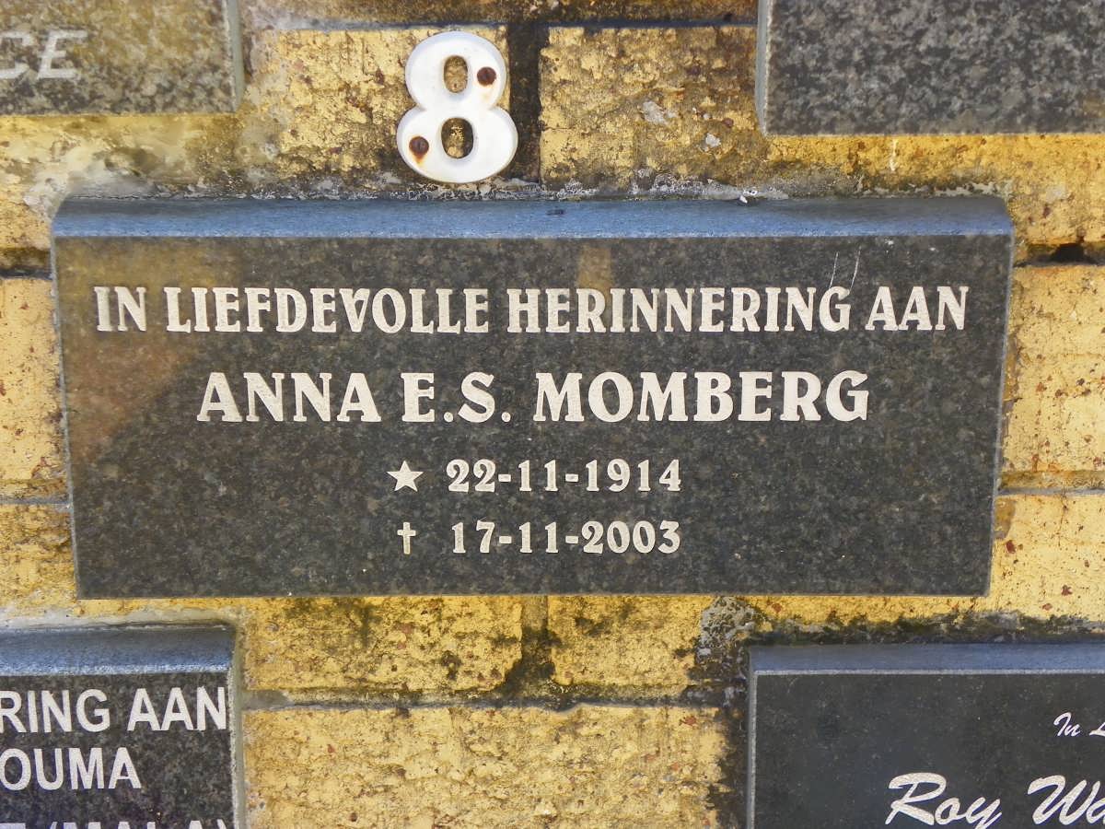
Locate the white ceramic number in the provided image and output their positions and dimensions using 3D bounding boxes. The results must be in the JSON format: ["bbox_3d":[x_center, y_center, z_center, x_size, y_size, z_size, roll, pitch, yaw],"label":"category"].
[{"bbox_3d":[-0.032,-0.101,0.969,0.039,0.050,0.008,0,23,0],"label":"white ceramic number"}]

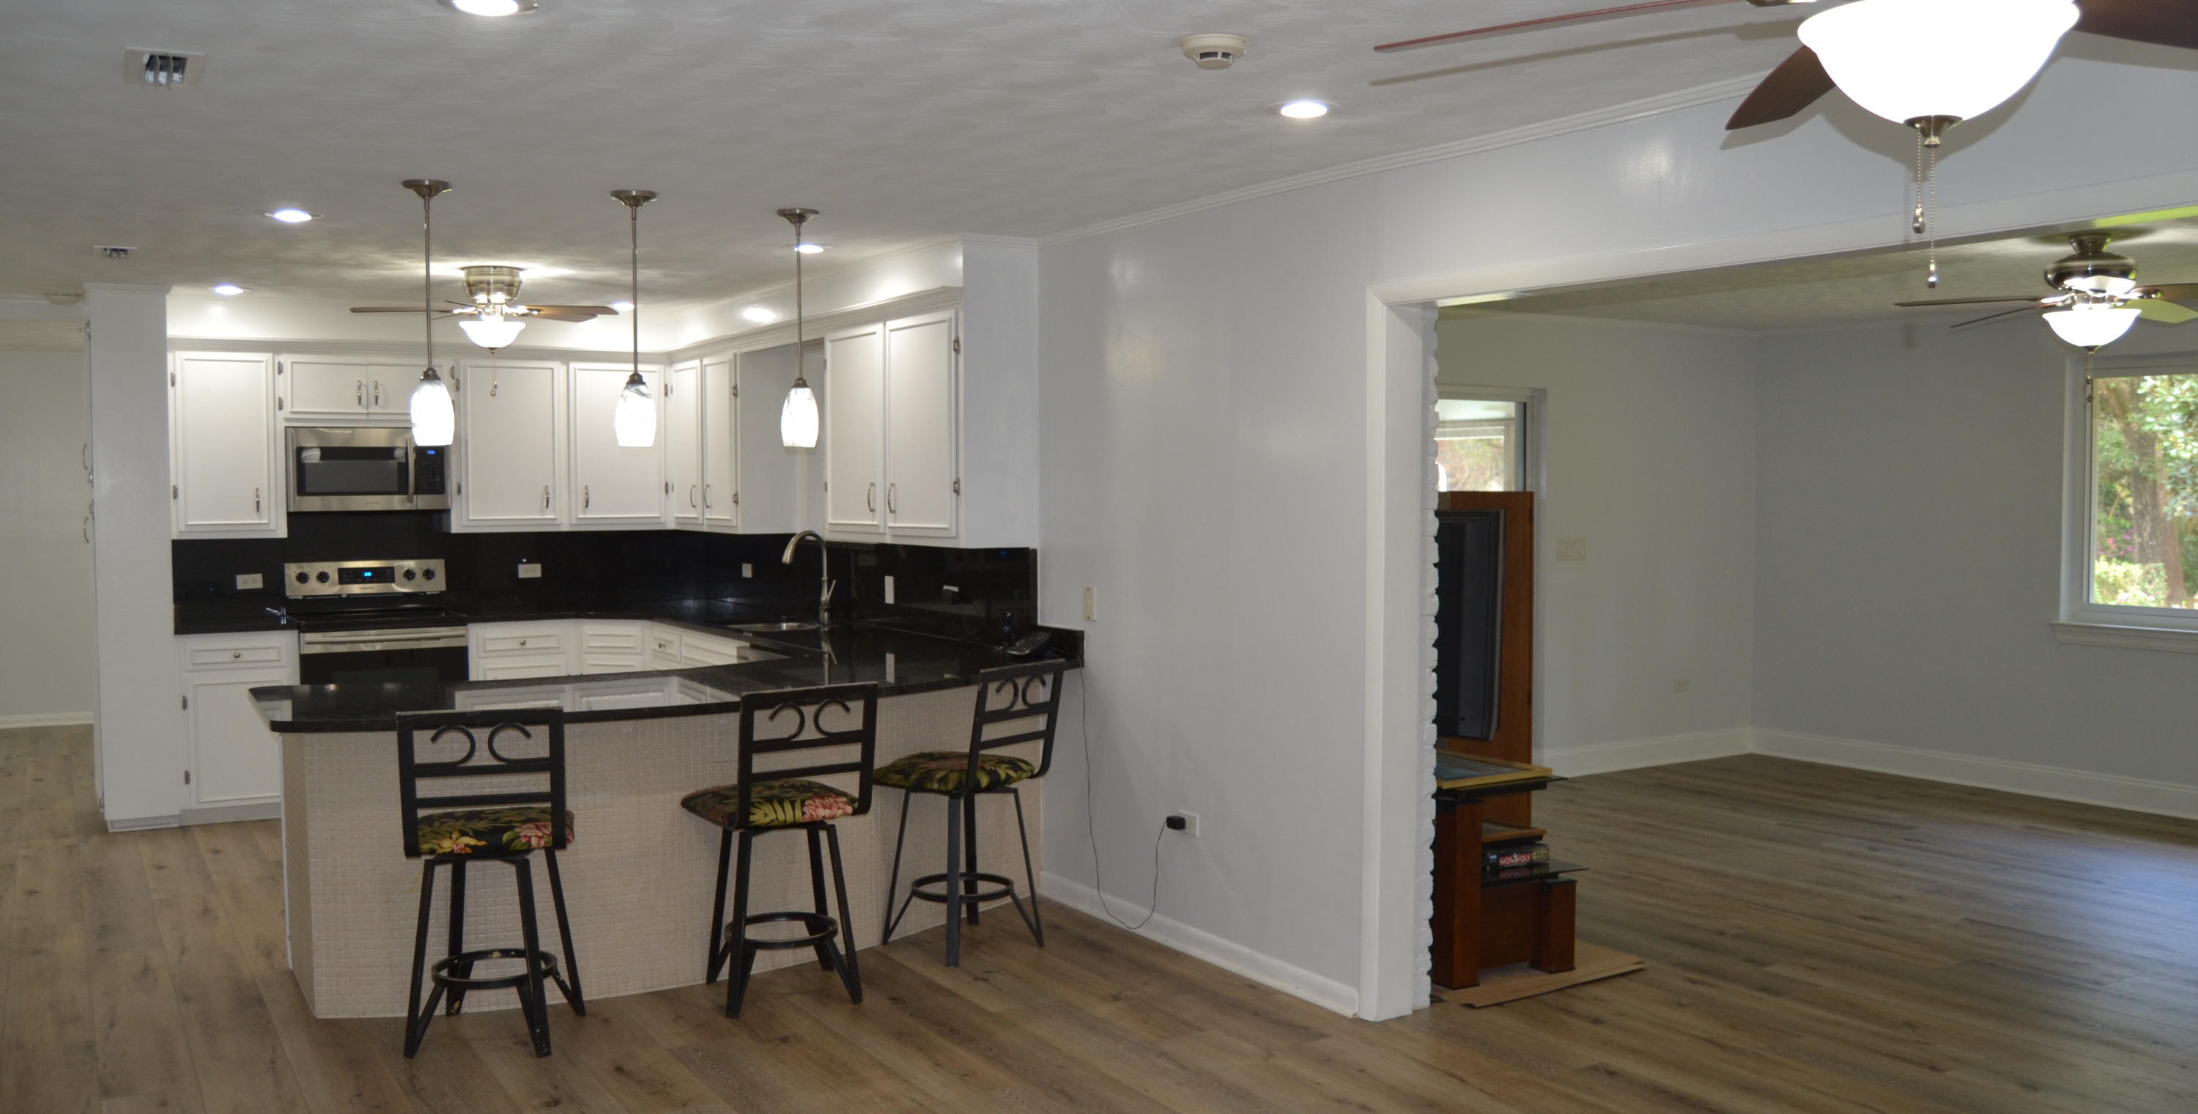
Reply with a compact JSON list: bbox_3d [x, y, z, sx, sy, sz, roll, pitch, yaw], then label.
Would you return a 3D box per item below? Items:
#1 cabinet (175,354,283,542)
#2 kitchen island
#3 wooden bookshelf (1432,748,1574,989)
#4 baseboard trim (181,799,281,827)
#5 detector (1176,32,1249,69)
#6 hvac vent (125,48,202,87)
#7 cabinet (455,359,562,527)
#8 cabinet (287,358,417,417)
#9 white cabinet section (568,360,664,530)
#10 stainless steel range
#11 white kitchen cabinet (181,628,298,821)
[{"bbox_3d":[-4.237,-0.538,7.993,0.475,0.887,0.335,-2,3,-34],"label":"cabinet"},{"bbox_3d":[-1.310,0.866,5.523,2.640,0.914,1.050,-2,3,-33],"label":"kitchen island"},{"bbox_3d":[1.199,1.007,5.503,0.520,0.650,0.660,-1,3,-28],"label":"wooden bookshelf"},{"bbox_3d":[-4.016,1.192,7.699,0.480,0.092,0.022,-2,3,-34],"label":"baseboard trim"},{"bbox_3d":[0.234,-1.017,3.346,0.138,0.050,0.138,0,2,0],"label":"detector"},{"bbox_3d":[-1.997,-1.033,3.482,0.150,0.020,0.340,-2,3,-33],"label":"hvac vent"},{"bbox_3d":[-3.121,-0.583,8.619,0.574,0.873,0.310,-2,3,-33],"label":"cabinet"},{"bbox_3d":[-3.712,-0.830,8.332,0.762,0.320,0.335,-2,3,-34],"label":"cabinet"},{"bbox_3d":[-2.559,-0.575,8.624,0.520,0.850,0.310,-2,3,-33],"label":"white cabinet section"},{"bbox_3d":[-3.612,0.624,8.239,0.761,1.182,0.660,-2,3,-34],"label":"stainless steel range"},{"bbox_3d":[-4.116,0.794,7.848,0.492,0.875,0.600,-2,3,-33],"label":"white kitchen cabinet"}]

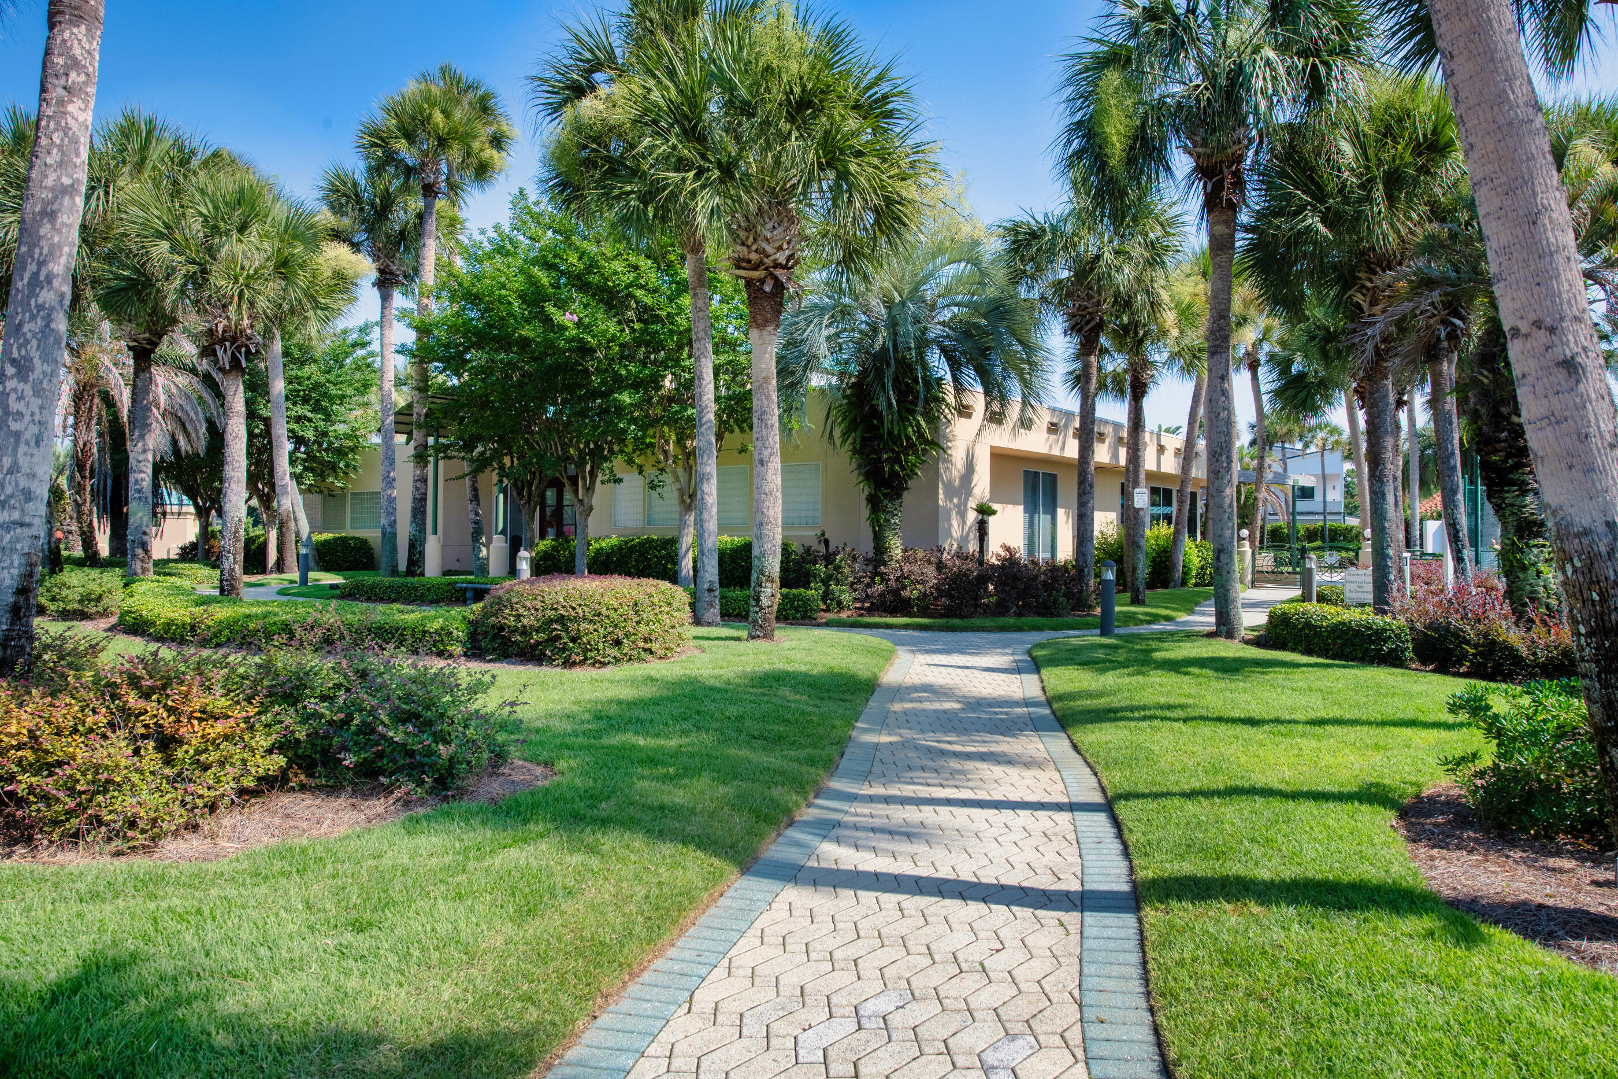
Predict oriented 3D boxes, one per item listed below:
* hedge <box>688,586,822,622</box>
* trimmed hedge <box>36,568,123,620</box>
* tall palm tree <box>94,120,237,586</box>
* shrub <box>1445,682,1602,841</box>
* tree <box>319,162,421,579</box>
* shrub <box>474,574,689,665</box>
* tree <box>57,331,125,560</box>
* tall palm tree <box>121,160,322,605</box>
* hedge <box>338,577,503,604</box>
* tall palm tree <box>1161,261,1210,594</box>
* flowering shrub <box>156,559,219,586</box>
[{"bbox_3d":[-0.995,1.072,17.901,2.450,0.550,0.800,0,0,10],"label":"hedge"},{"bbox_3d":[-12.051,0.858,17.000,1.700,0.790,1.400,0,0,-12],"label":"trimmed hedge"},{"bbox_3d":[-12.319,-3.208,19.822,3.200,9.000,3.200,0,0,0],"label":"tall palm tree"},{"bbox_3d":[3.686,1.051,5.302,0.850,0.720,0.850,0,0,0],"label":"shrub"},{"bbox_3d":[-10.723,-3.999,25.300,2.600,10.430,2.600,0,0,0],"label":"tree"},{"bbox_3d":[-2.742,0.881,12.502,2.550,0.970,2.200,0,0,0],"label":"shrub"},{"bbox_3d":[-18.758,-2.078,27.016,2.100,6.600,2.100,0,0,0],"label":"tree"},{"bbox_3d":[-10.867,-2.749,19.220,3.400,8.100,3.300,0,0,0],"label":"tall palm tree"},{"bbox_3d":[-8.008,1.008,21.500,3.900,0.500,1.700,0,0,27],"label":"hedge"},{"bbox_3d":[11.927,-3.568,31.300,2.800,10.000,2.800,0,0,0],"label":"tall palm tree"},{"bbox_3d":[-16.726,0.913,28.002,1.800,0.620,1.600,0,0,0],"label":"flowering shrub"}]

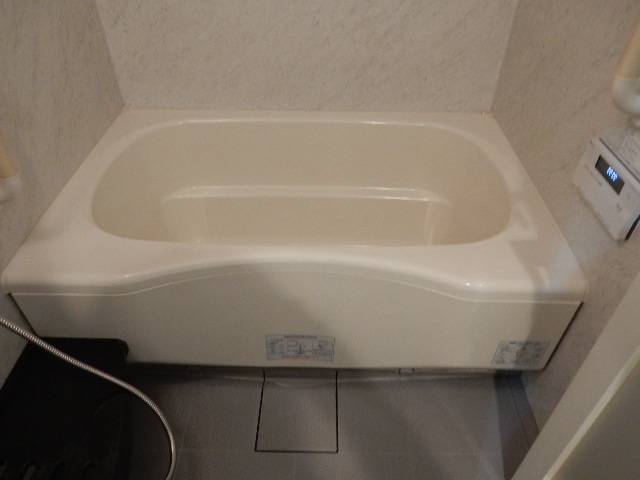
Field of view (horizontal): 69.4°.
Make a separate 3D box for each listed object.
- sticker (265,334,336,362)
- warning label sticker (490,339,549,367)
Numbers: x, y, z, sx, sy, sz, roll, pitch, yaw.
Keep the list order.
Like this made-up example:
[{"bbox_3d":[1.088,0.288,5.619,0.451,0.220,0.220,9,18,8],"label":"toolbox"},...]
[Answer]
[{"bbox_3d":[-0.046,0.256,1.084,0.159,0.100,0.006,1,42,1],"label":"sticker"},{"bbox_3d":[0.469,0.271,1.087,0.112,0.102,0.006,1,42,1],"label":"warning label sticker"}]

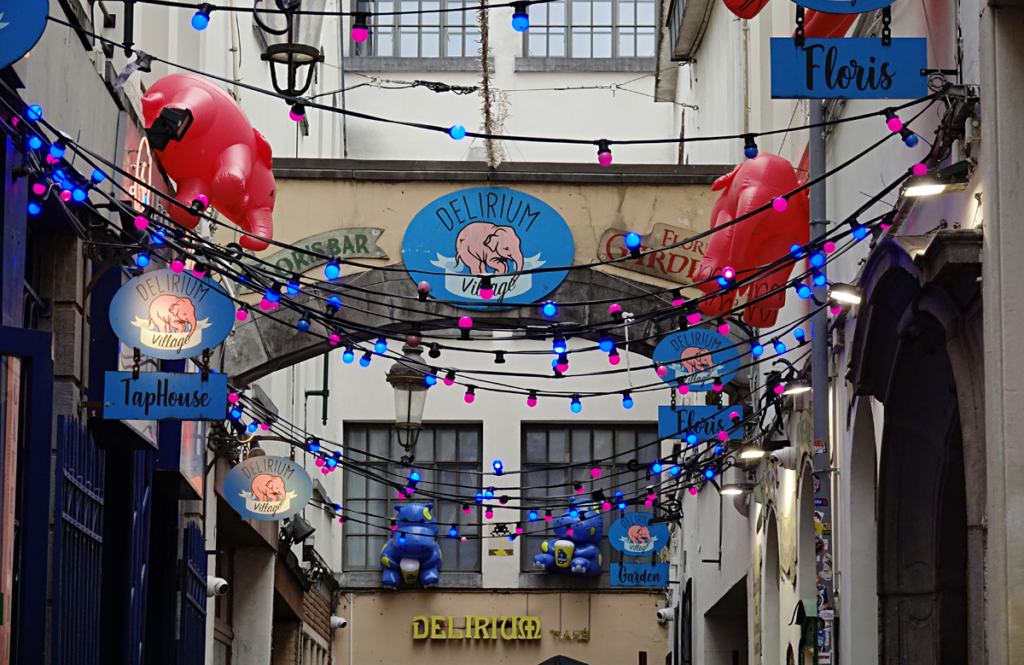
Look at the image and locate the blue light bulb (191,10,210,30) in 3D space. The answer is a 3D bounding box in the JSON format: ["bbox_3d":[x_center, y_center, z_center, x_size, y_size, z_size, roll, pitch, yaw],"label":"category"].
[{"bbox_3d":[-0.972,-0.974,9.500,0.050,0.060,0.050,0,-10,0],"label":"blue light bulb"}]

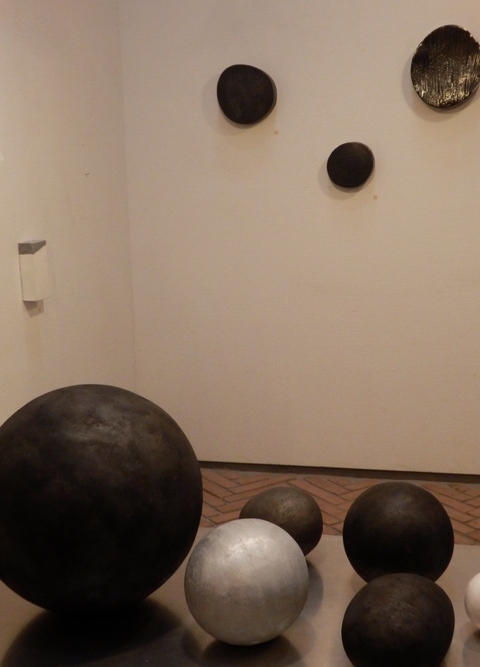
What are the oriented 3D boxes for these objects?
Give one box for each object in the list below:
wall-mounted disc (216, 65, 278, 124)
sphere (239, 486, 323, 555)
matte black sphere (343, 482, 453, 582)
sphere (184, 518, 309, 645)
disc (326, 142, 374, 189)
[{"bbox_3d":[0.026,-0.865,3.144,0.221,0.210,0.050,1,11,13],"label":"wall-mounted disc"},{"bbox_3d":[0.121,0.568,2.571,0.237,0.230,0.237,-1,11,0],"label":"sphere"},{"bbox_3d":[0.437,0.563,2.392,0.301,0.301,0.301,-1,11,0],"label":"matte black sphere"},{"bbox_3d":[0.017,0.618,2.157,0.304,0.304,0.304,-1,11,0],"label":"sphere"},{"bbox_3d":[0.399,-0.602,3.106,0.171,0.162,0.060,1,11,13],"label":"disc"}]

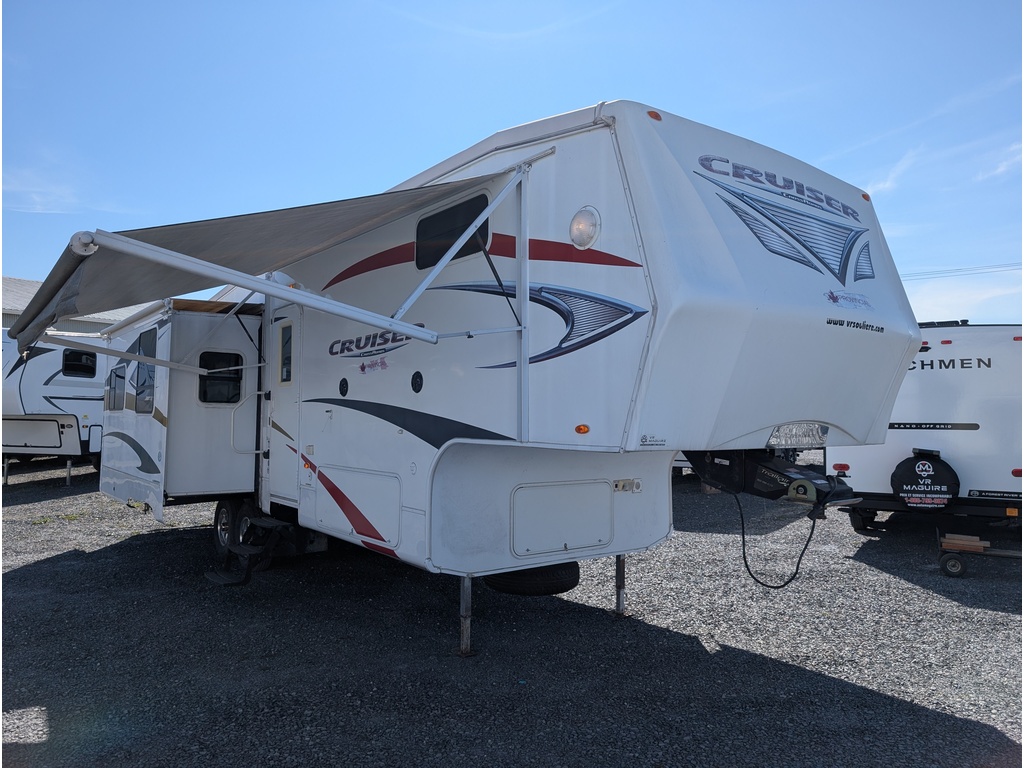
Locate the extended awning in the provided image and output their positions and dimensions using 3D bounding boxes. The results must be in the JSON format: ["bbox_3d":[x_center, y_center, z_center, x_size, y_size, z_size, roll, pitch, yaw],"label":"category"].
[{"bbox_3d":[-2.087,-0.749,4.937,2.180,0.980,4.260,2,-3,-38],"label":"extended awning"}]

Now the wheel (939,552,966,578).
[{"bbox_3d":[4.622,1.898,7.443,0.260,0.260,0.085,0,-3,13],"label":"wheel"}]

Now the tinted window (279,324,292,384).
[{"bbox_3d":[-2.163,-0.286,6.765,0.040,0.590,0.370,2,-3,-38],"label":"tinted window"}]

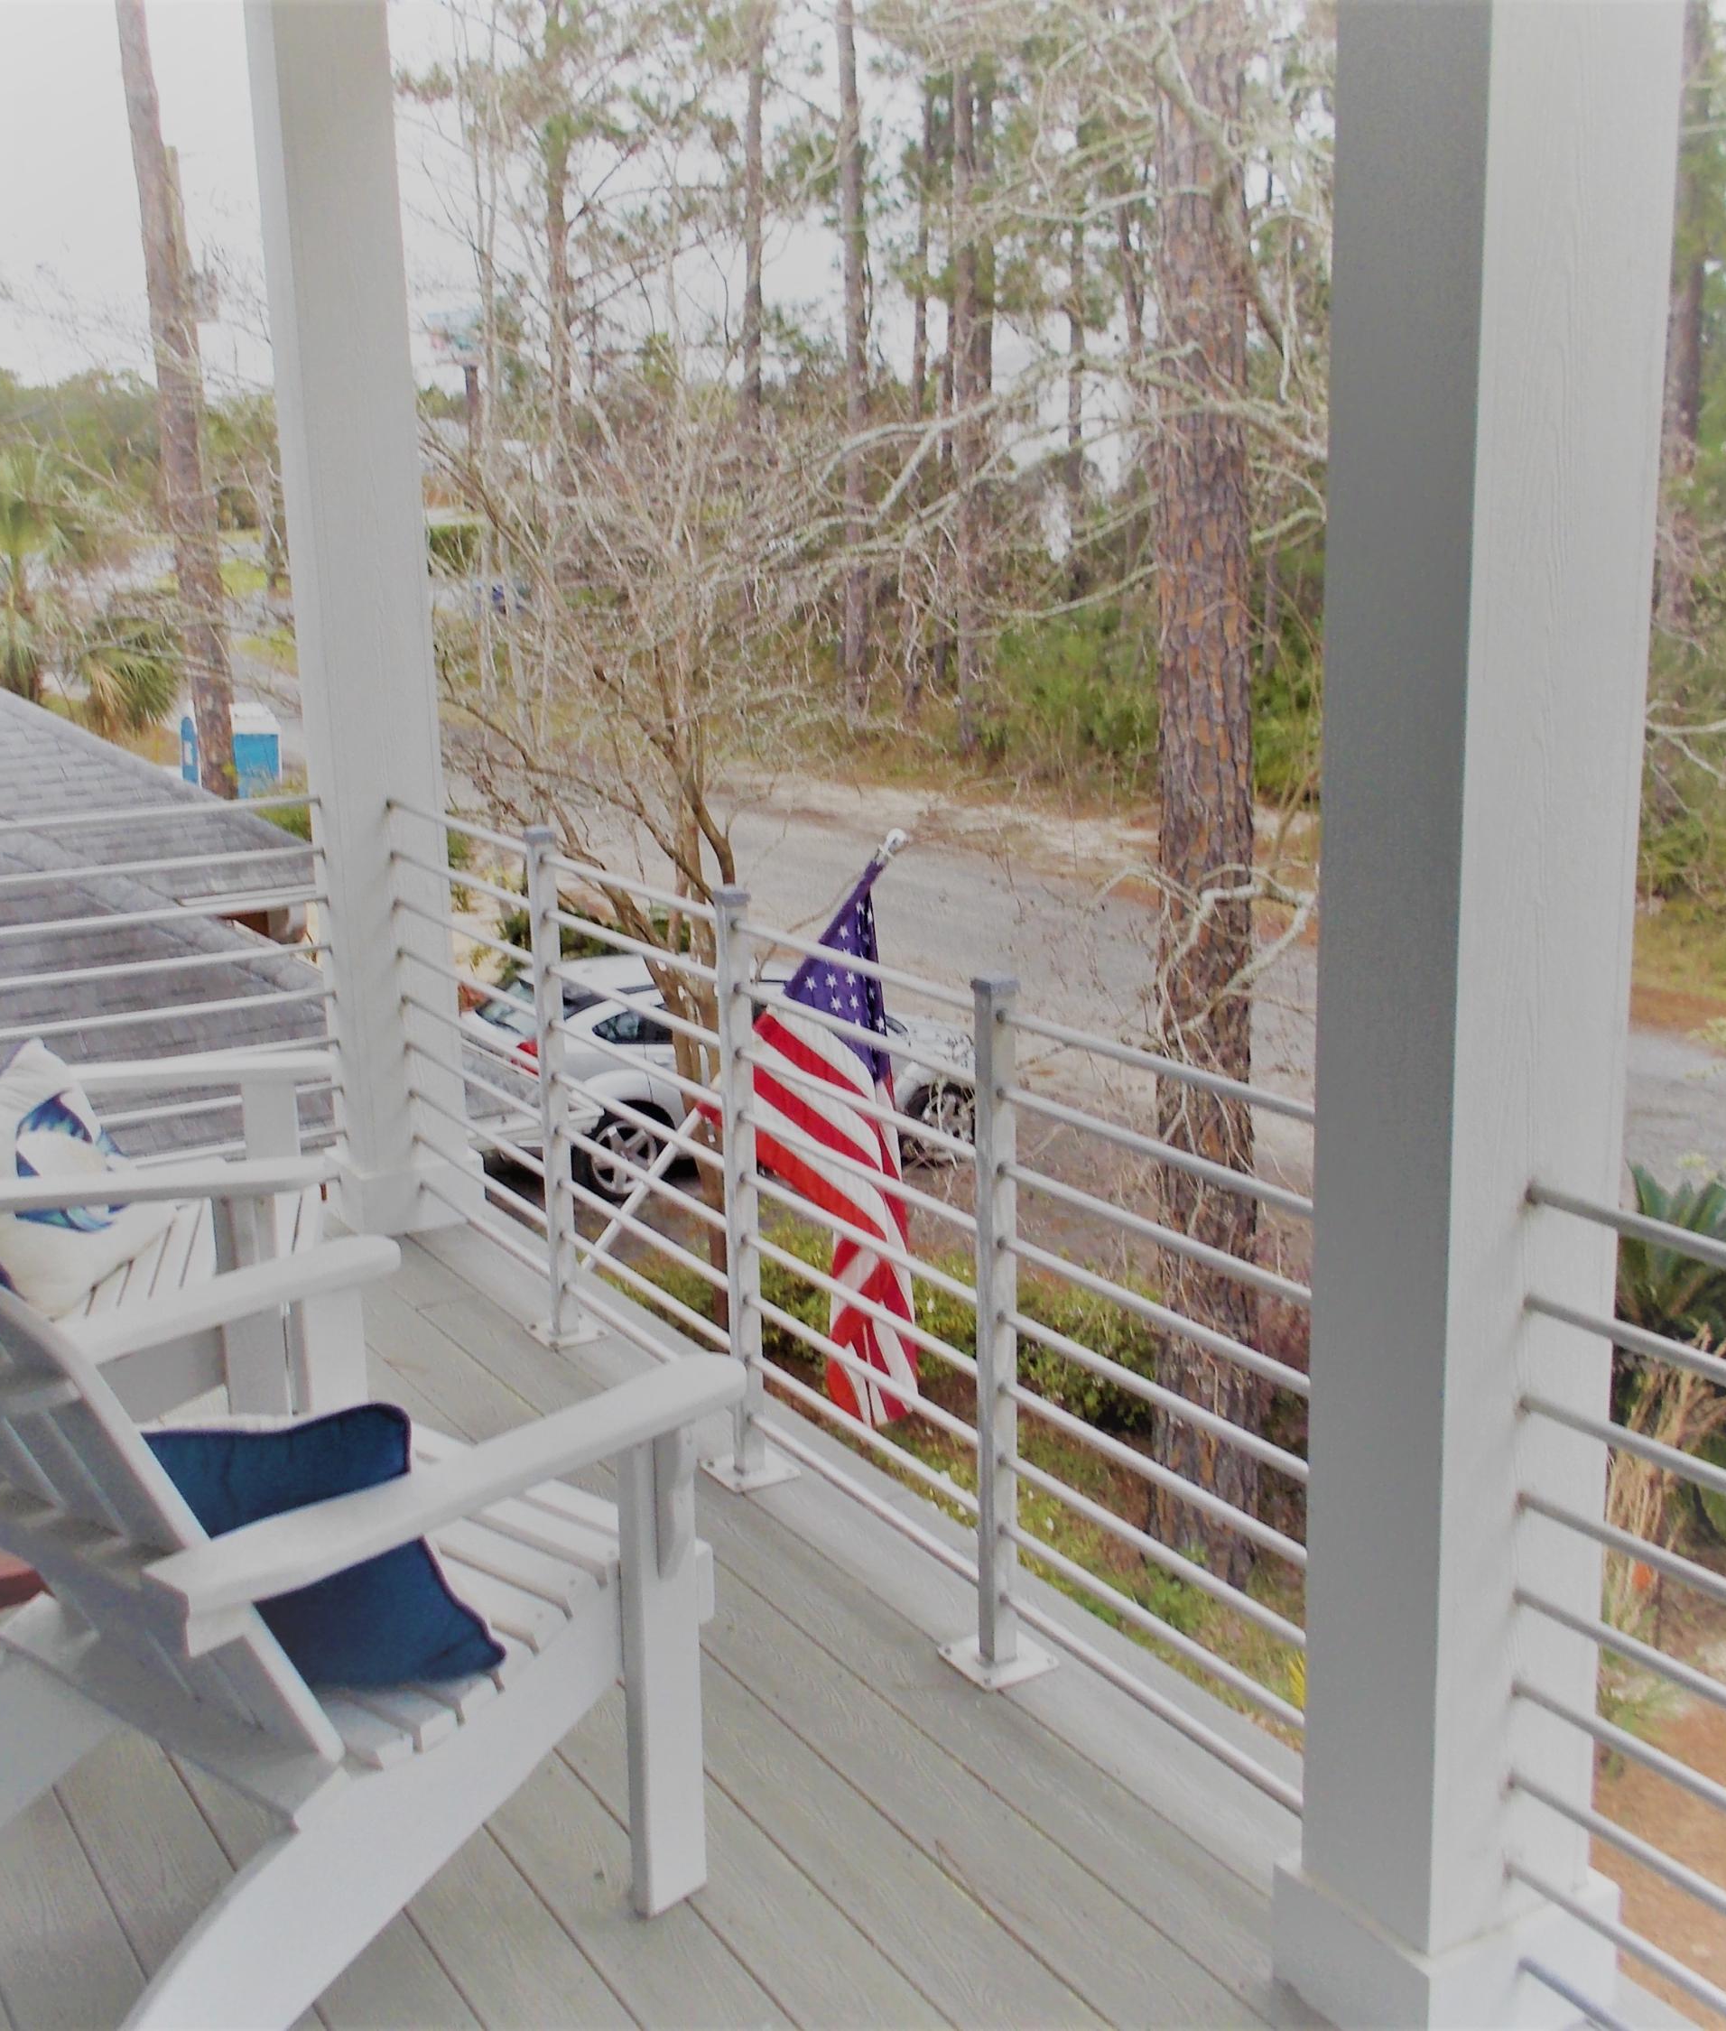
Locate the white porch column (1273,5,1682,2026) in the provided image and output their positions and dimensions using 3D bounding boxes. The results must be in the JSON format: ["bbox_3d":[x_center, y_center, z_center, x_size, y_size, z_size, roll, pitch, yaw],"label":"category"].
[{"bbox_3d":[0.582,-0.230,2.097,0.274,2.600,0.228,-10,16,-31],"label":"white porch column"}]

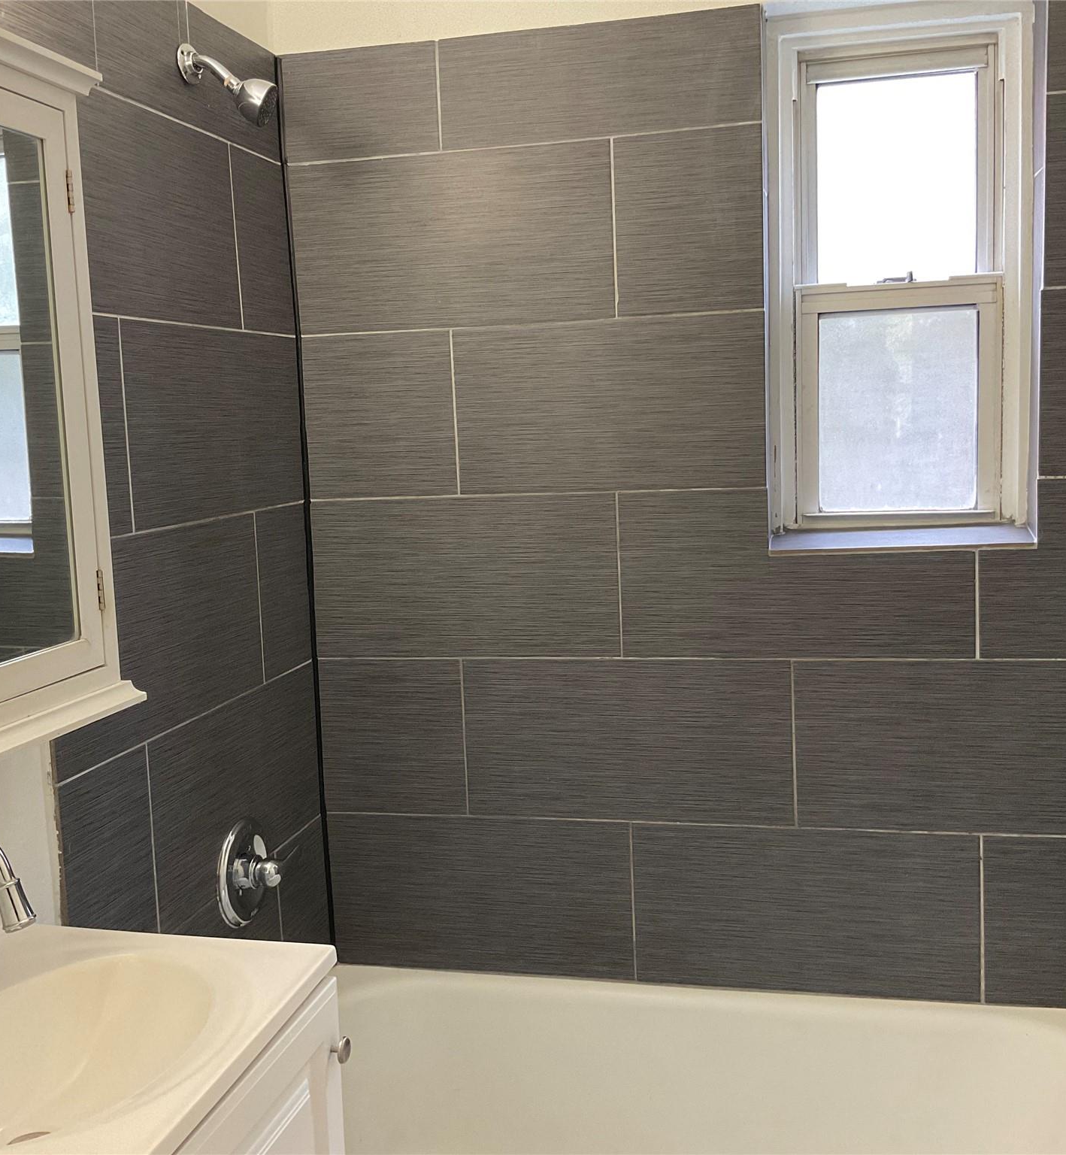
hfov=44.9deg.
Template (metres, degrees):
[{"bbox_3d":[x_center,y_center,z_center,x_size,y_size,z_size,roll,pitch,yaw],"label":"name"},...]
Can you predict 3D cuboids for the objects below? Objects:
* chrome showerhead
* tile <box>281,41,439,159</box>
[{"bbox_3d":[-0.468,-0.771,2.021,0.150,0.142,0.070,-1,7,13],"label":"chrome showerhead"},{"bbox_3d":[-0.309,-0.856,2.337,0.293,0.191,0.012,-1,7,13],"label":"tile"}]

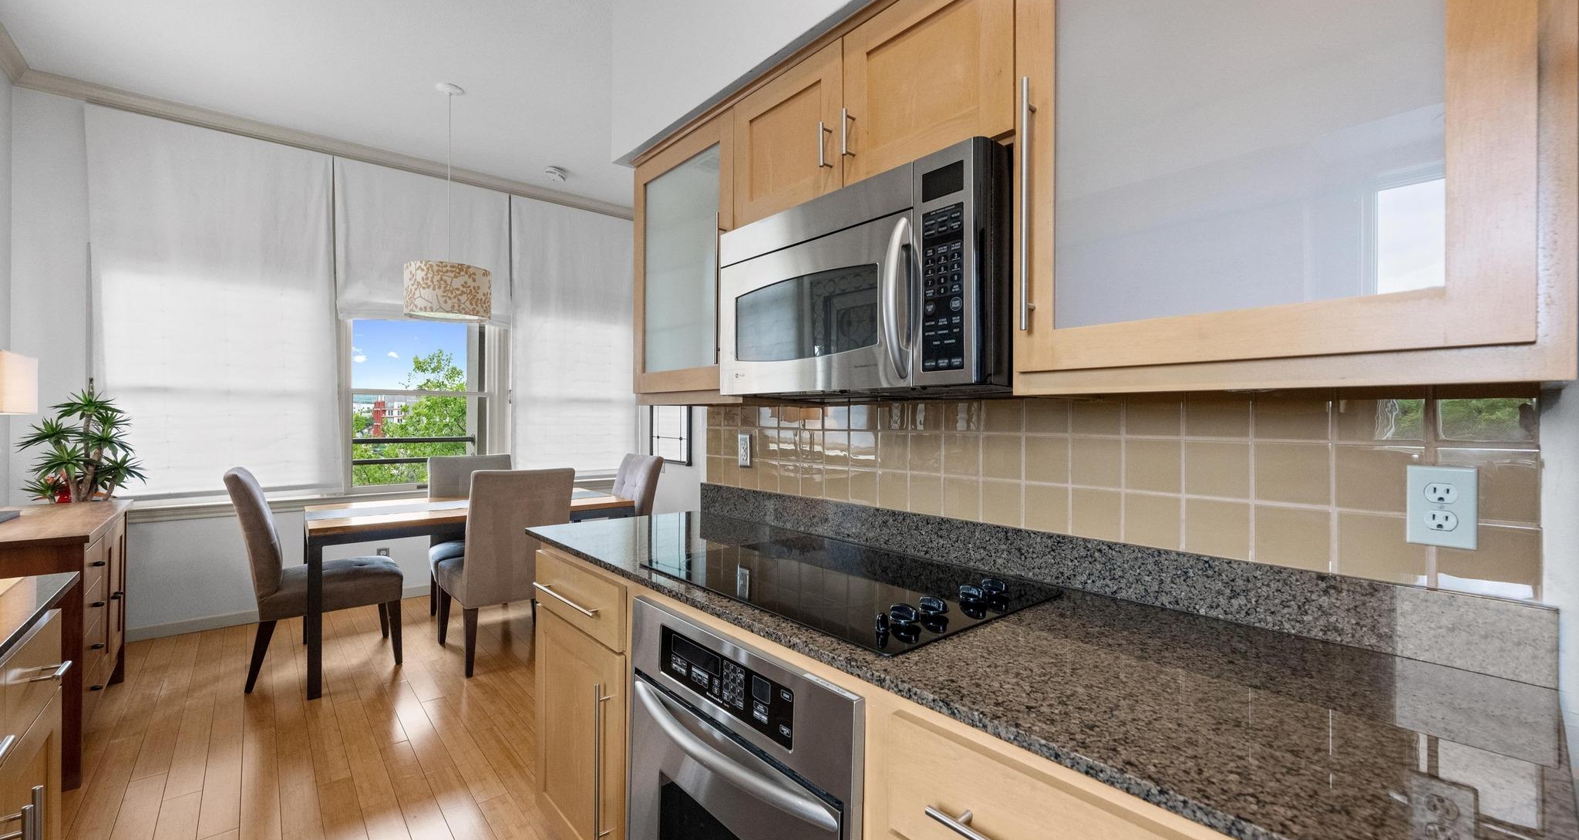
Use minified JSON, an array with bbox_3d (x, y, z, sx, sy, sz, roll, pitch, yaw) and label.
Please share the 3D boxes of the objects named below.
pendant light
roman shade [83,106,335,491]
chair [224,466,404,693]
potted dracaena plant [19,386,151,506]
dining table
[{"bbox_3d":[-1.897,-1.209,3.430,0.430,1.273,0.430,0,0,-39],"label":"pendant light"},{"bbox_3d":[-3.380,-0.637,3.672,1.090,2.150,0.060,0,0,-39],"label":"roman shade"},{"bbox_3d":[-2.437,0.754,3.183,0.670,1.015,0.500,0,0,-37],"label":"chair"},{"bbox_3d":[-3.522,0.130,3.069,0.430,0.610,0.430,0,0,-39],"label":"potted dracaena plant"},{"bbox_3d":[-1.867,0.880,3.645,1.560,0.763,0.920,0,0,-39],"label":"dining table"}]

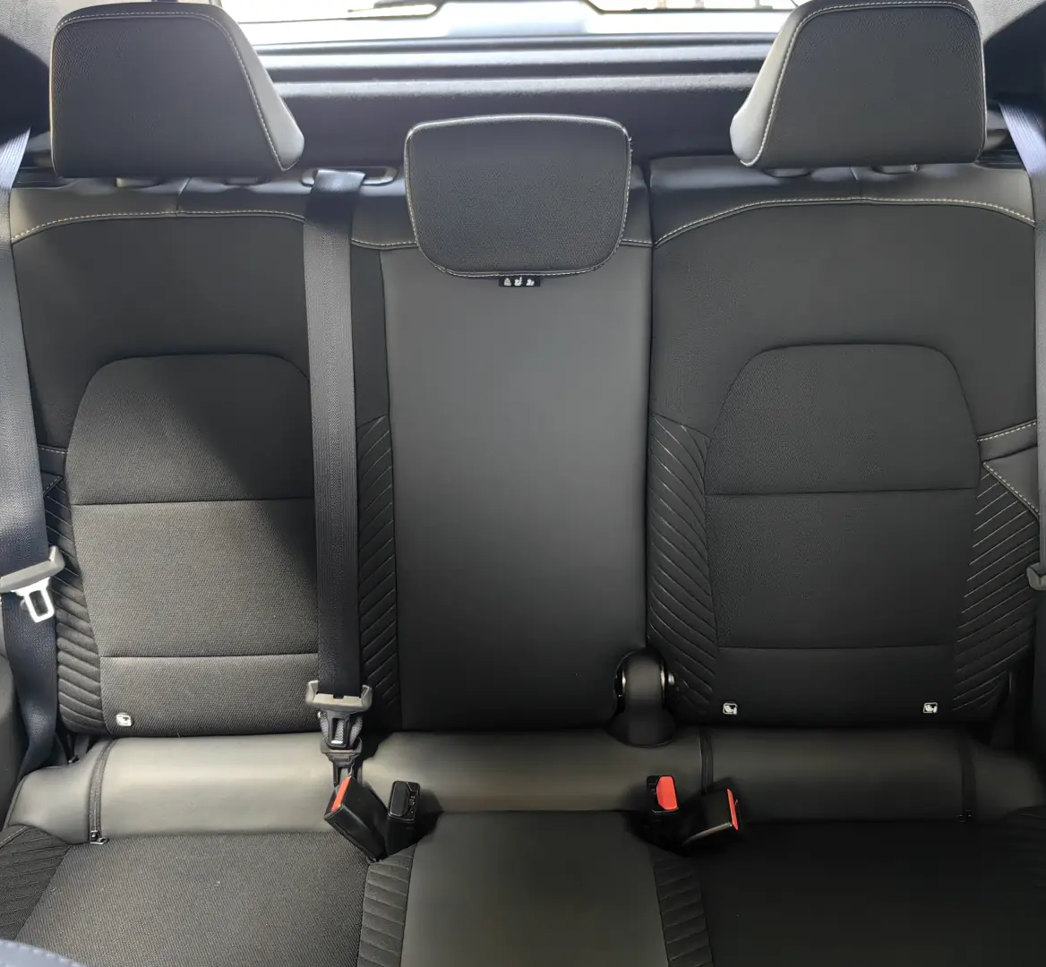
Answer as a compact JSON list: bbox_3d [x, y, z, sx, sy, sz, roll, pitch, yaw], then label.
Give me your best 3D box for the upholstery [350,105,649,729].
[{"bbox_3d":[-0.020,-0.058,1.156,0.320,0.675,0.170,-1,14,0],"label":"upholstery"}]

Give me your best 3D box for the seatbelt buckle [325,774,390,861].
[{"bbox_3d":[-0.167,0.345,1.033,0.024,0.075,0.042,-30,22,17],"label":"seatbelt buckle"}]

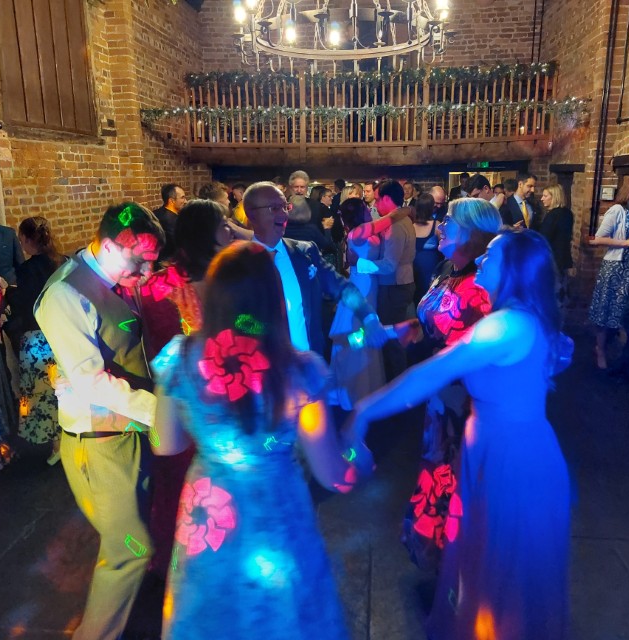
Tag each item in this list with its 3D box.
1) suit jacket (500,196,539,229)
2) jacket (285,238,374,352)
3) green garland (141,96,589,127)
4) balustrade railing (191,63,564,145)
[{"bbox_3d":[2.299,-0.985,6.651,0.520,0.780,0.320,-4,14,-17],"label":"suit jacket"},{"bbox_3d":[-0.029,0.003,2.877,0.580,0.780,0.450,-7,15,-29],"label":"jacket"},{"bbox_3d":[0.438,-2.250,6.354,4.719,0.260,0.200,2,13,9],"label":"green garland"},{"bbox_3d":[0.684,-2.806,7.816,4.956,0.948,0.200,2,13,9],"label":"balustrade railing"}]

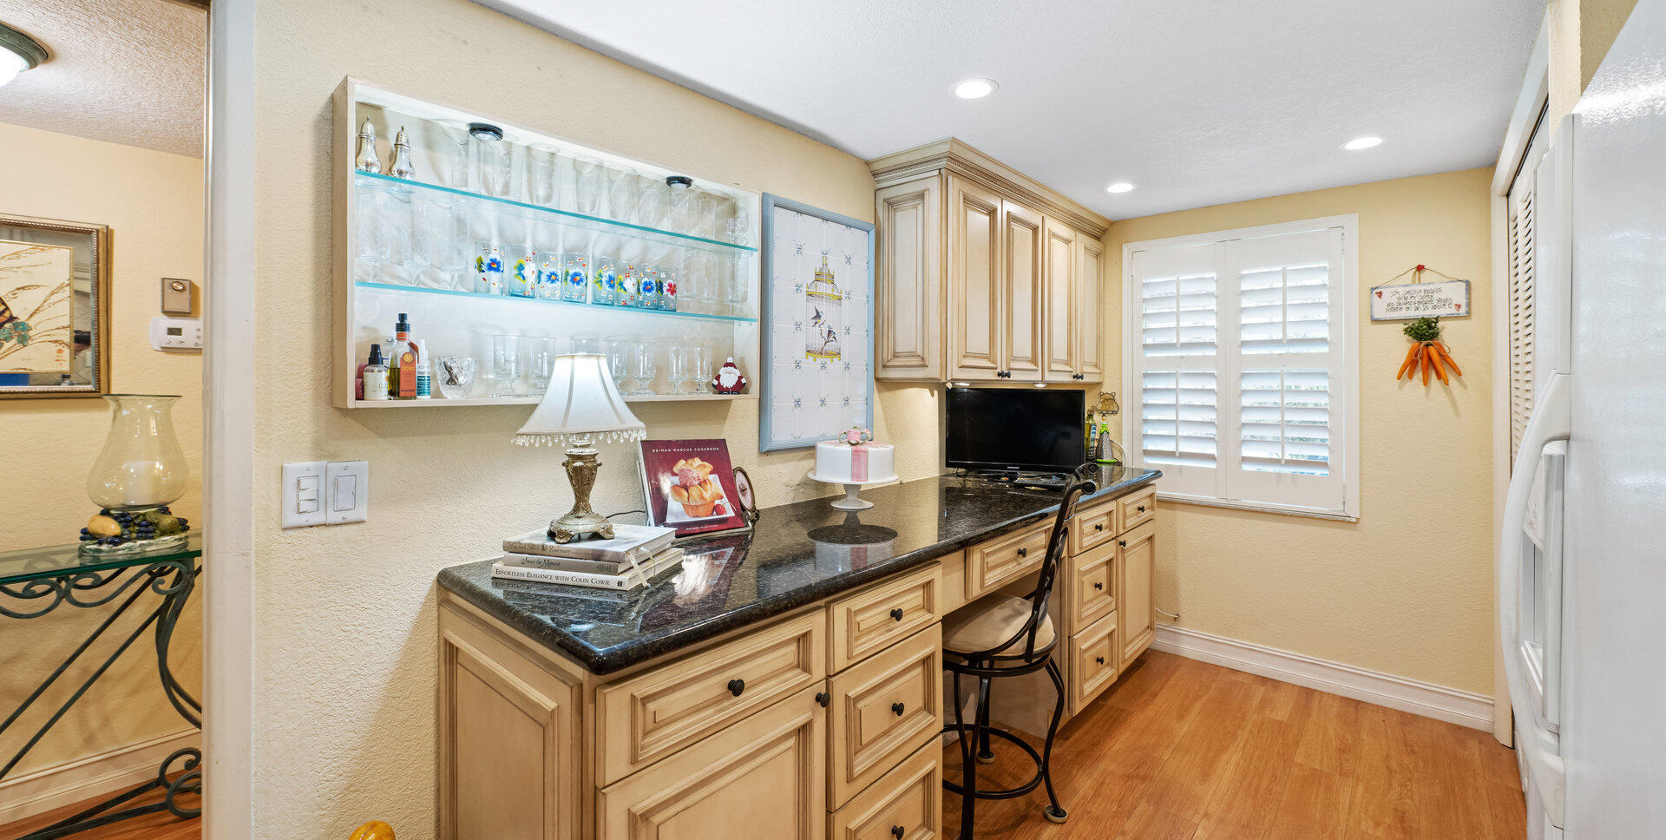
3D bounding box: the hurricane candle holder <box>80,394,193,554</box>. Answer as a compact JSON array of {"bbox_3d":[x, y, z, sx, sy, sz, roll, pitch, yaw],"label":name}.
[{"bbox_3d":[-2.082,0.155,1.933,0.215,0.449,0.225,1,2,42],"label":"hurricane candle holder"}]

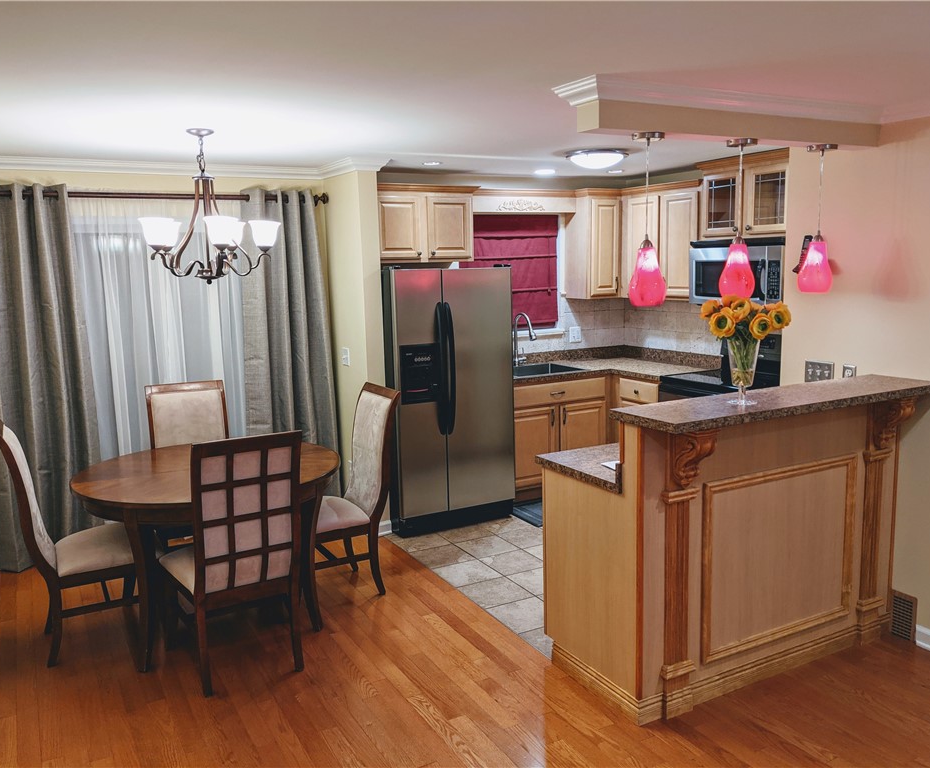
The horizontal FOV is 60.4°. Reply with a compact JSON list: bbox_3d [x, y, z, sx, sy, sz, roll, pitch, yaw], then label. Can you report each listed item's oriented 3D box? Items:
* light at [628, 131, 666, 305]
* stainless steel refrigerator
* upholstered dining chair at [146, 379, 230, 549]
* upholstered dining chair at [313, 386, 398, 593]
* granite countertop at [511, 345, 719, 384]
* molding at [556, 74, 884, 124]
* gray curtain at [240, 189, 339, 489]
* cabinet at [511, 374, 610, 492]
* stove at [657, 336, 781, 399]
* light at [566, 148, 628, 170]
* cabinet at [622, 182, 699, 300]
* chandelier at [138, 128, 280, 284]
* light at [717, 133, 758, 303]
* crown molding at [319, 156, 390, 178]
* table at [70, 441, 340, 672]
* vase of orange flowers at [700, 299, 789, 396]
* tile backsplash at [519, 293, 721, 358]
[{"bbox_3d":[0.678,-0.605,2.966,0.144,0.631,0.144,-2,9,0],"label":"light"},{"bbox_3d":[-0.208,0.058,5.503,0.830,1.720,0.820,-6,10,-28],"label":"stainless steel refrigerator"},{"bbox_3d":[-1.515,0.574,4.592,0.477,1.101,0.646,-6,9,-28],"label":"upholstered dining chair"},{"bbox_3d":[-0.692,0.578,4.279,0.610,1.085,0.480,-6,10,-28],"label":"upholstered dining chair"},{"bbox_3d":[0.974,-0.125,6.227,1.647,0.139,1.170,-6,9,-28],"label":"granite countertop"},{"bbox_3d":[1.088,-1.103,3.196,1.591,0.075,0.224,-6,9,-28],"label":"molding"},{"bbox_3d":[-1.181,-0.169,5.393,0.636,2.247,0.159,-6,10,-28],"label":"gray curtain"},{"bbox_3d":[0.590,0.349,6.401,0.969,0.825,0.603,-6,9,-28],"label":"cabinet"},{"bbox_3d":[1.835,0.279,5.500,0.670,1.190,0.760,-6,10,-28],"label":"stove"},{"bbox_3d":[0.798,-1.351,4.829,0.375,0.105,0.375,-1,9,0],"label":"light"},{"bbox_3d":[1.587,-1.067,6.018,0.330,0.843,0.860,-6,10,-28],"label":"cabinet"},{"bbox_3d":[-1.225,-0.830,3.767,0.645,0.710,0.645,-6,10,-28],"label":"chandelier"},{"bbox_3d":[1.114,-0.663,3.243,0.150,0.638,0.150,-6,10,-28],"label":"light"},{"bbox_3d":[-0.744,-1.387,5.220,0.259,0.099,0.776,-6,10,-28],"label":"crown molding"},{"bbox_3d":[-1.289,0.790,4.088,1.273,0.766,1.273,-6,10,-28],"label":"table"},{"bbox_3d":[1.055,-0.134,3.022,0.318,0.393,0.288,-6,9,-28],"label":"vase of orange flowers"},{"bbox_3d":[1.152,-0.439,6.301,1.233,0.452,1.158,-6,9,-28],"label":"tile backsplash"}]

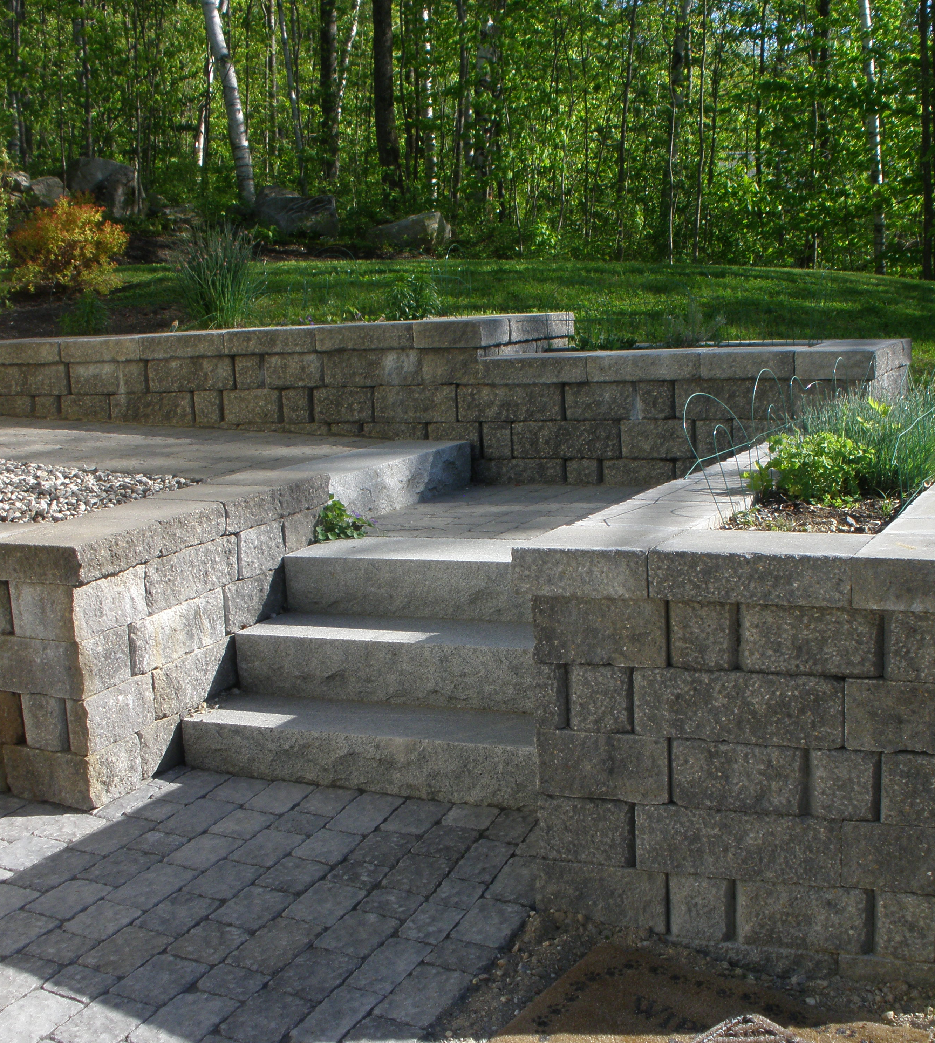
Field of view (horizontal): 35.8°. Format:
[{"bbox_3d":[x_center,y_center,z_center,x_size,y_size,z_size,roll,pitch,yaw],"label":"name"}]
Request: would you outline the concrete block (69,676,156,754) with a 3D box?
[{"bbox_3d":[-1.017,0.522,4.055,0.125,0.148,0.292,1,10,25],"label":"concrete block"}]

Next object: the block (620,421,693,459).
[{"bbox_3d":[0.793,-0.336,5.680,0.295,0.152,0.300,1,9,25],"label":"block"}]

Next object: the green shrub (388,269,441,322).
[{"bbox_3d":[-0.240,-1.026,6.600,0.250,0.235,0.250,-3,9,-2],"label":"green shrub"}]

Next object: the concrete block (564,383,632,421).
[{"bbox_3d":[0.583,-0.498,5.830,0.295,0.148,0.290,1,10,25],"label":"concrete block"}]

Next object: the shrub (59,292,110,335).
[{"bbox_3d":[-1.965,-1.062,7.421,0.275,0.250,0.260,-5,10,-14],"label":"shrub"}]

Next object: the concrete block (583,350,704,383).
[{"bbox_3d":[0.731,-0.607,5.634,0.449,0.098,0.300,1,9,25],"label":"concrete block"}]

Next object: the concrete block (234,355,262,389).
[{"bbox_3d":[-0.914,-0.681,6.508,0.150,0.152,0.279,1,10,24],"label":"concrete block"}]

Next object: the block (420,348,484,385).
[{"bbox_3d":[-0.007,-0.663,6.099,0.300,0.152,0.274,1,10,24],"label":"block"}]

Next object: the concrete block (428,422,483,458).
[{"bbox_3d":[0.003,-0.361,6.144,0.259,0.152,0.292,1,10,24],"label":"concrete block"}]

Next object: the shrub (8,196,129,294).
[{"bbox_3d":[-2.434,-1.679,8.817,0.719,0.595,0.720,-5,10,-14],"label":"shrub"}]

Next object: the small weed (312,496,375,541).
[{"bbox_3d":[-0.432,-0.017,5.038,0.200,0.145,0.165,-3,8,0],"label":"small weed"}]

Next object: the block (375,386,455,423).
[{"bbox_3d":[-0.155,-0.510,6.178,0.384,0.152,0.280,2,9,28],"label":"block"}]

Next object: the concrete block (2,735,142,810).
[{"bbox_3d":[-1.088,0.665,4.013,0.310,0.152,0.224,2,11,28],"label":"concrete block"}]

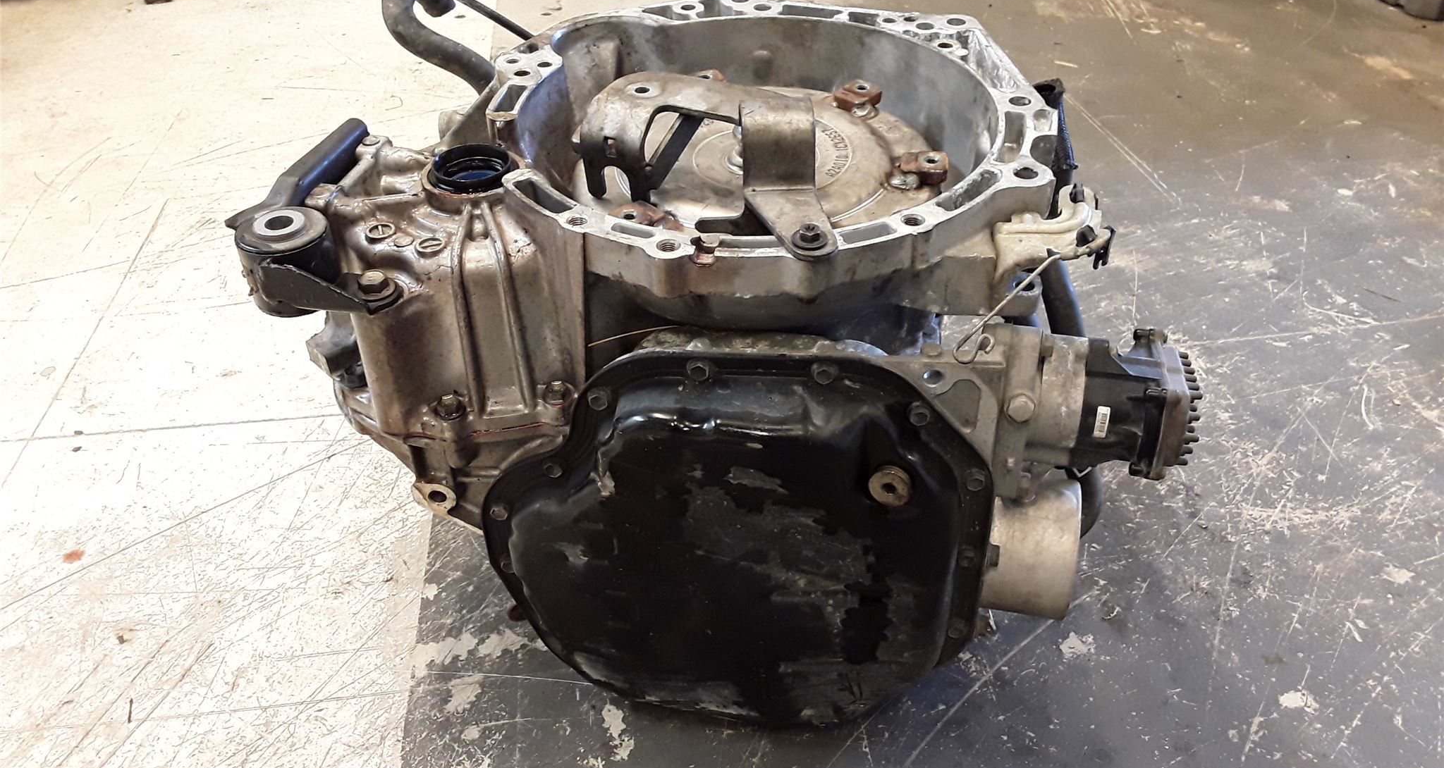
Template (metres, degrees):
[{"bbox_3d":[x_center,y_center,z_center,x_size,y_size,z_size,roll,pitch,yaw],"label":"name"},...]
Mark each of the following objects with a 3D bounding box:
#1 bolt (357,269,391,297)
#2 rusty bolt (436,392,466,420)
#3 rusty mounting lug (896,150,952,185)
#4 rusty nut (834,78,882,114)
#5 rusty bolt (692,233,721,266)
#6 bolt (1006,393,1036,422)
[{"bbox_3d":[-0.219,-0.063,0.736,0.021,0.010,0.021,-2,39,1],"label":"bolt"},{"bbox_3d":[-0.171,0.014,0.739,0.019,0.009,0.019,-2,39,1],"label":"rusty bolt"},{"bbox_3d":[0.141,-0.152,0.820,0.033,0.011,0.022,6,40,10],"label":"rusty mounting lug"},{"bbox_3d":[0.105,-0.225,0.910,0.024,0.011,0.032,29,49,32],"label":"rusty nut"},{"bbox_3d":[-0.009,-0.080,0.692,0.016,0.015,0.016,-2,39,1],"label":"rusty bolt"},{"bbox_3d":[0.183,0.015,0.715,0.018,0.018,0.008,5,40,9],"label":"bolt"}]

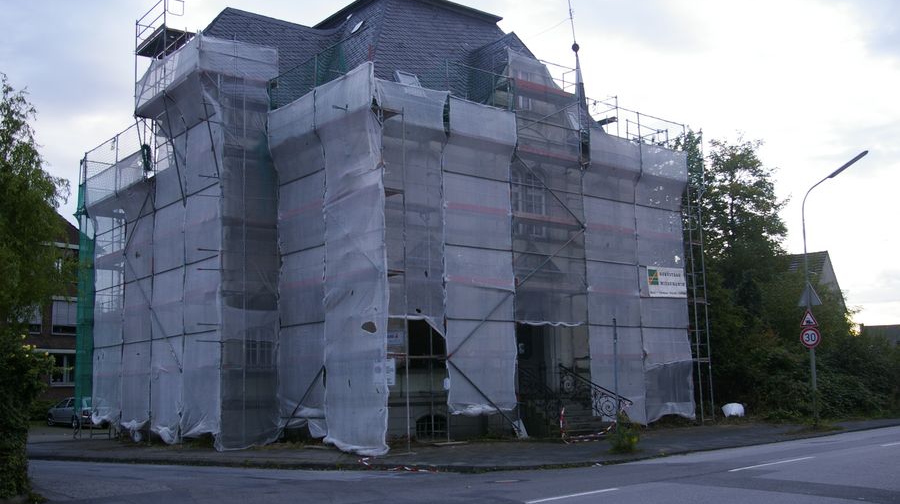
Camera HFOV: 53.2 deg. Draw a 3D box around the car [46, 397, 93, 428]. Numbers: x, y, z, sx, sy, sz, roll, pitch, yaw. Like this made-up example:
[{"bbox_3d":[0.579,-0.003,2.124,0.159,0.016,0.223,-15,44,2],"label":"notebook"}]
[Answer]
[{"bbox_3d":[-18.600,8.050,45.200,4.250,1.430,1.760,-9,-12,42],"label":"car"}]

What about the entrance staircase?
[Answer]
[{"bbox_3d":[3.277,4.182,25.449,2.450,2.100,2.900,6,-11,-39],"label":"entrance staircase"}]

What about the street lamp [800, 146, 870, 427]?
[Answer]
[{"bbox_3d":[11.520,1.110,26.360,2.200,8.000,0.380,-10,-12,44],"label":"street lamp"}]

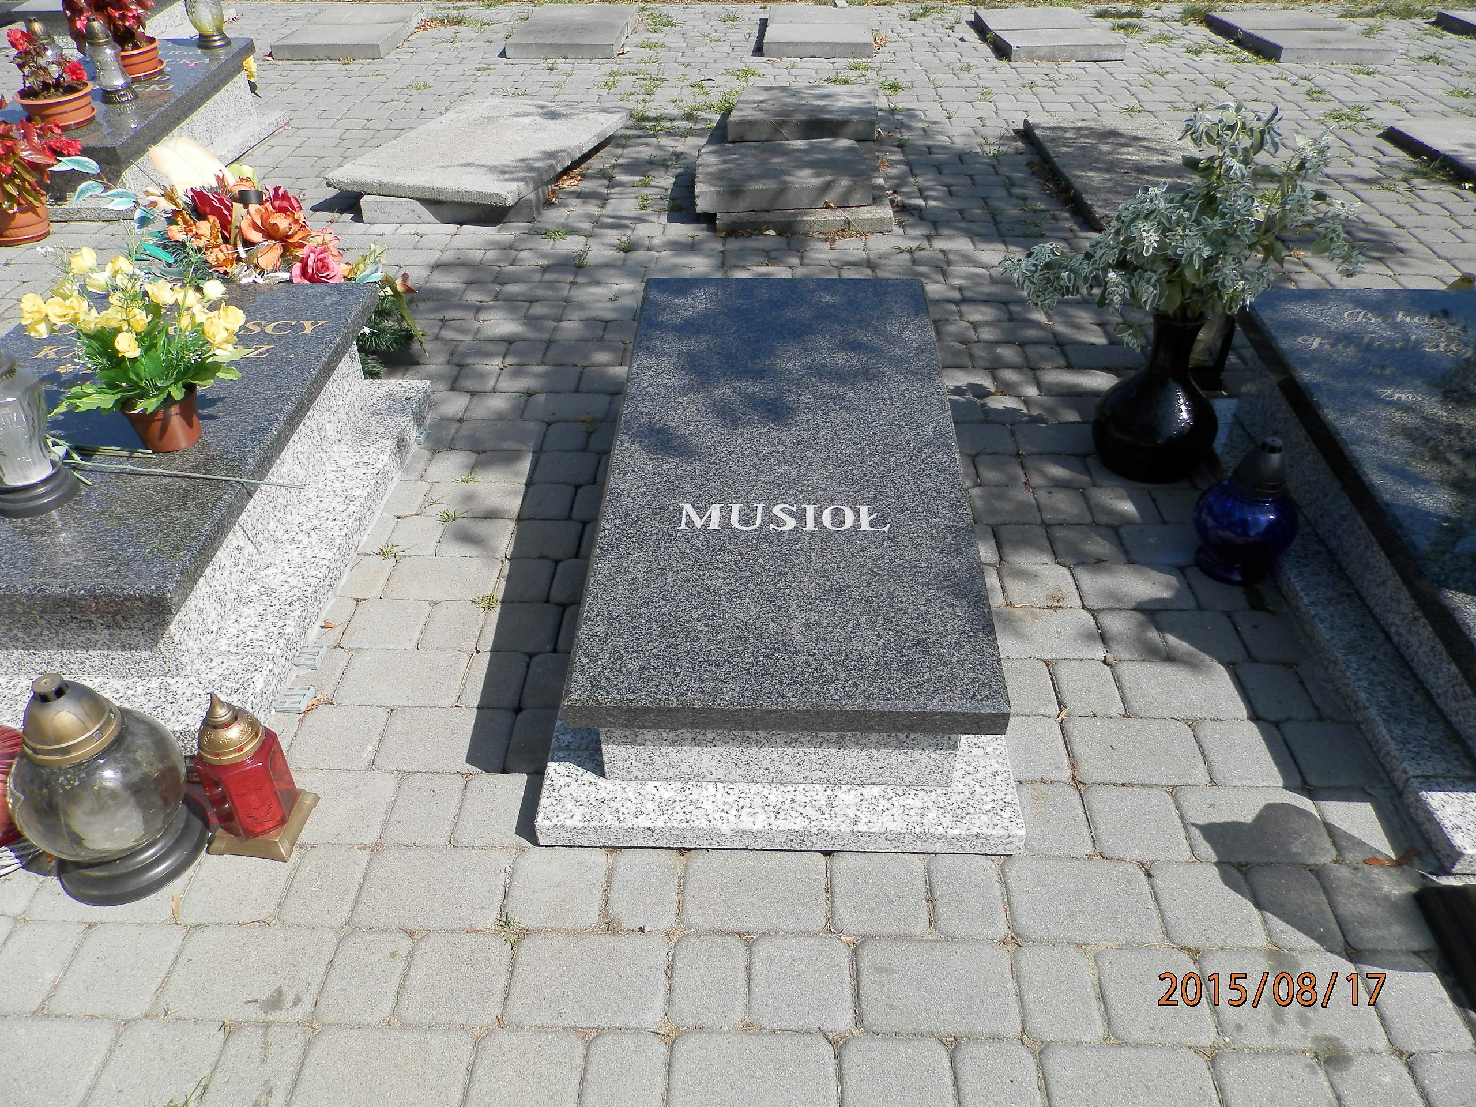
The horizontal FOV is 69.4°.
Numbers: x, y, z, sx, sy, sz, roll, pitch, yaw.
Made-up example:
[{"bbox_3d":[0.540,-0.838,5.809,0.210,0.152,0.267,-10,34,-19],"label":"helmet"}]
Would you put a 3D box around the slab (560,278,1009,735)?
[{"bbox_3d":[0.071,-0.158,1.687,0.536,0.042,1.073,1,42,1],"label":"slab"}]

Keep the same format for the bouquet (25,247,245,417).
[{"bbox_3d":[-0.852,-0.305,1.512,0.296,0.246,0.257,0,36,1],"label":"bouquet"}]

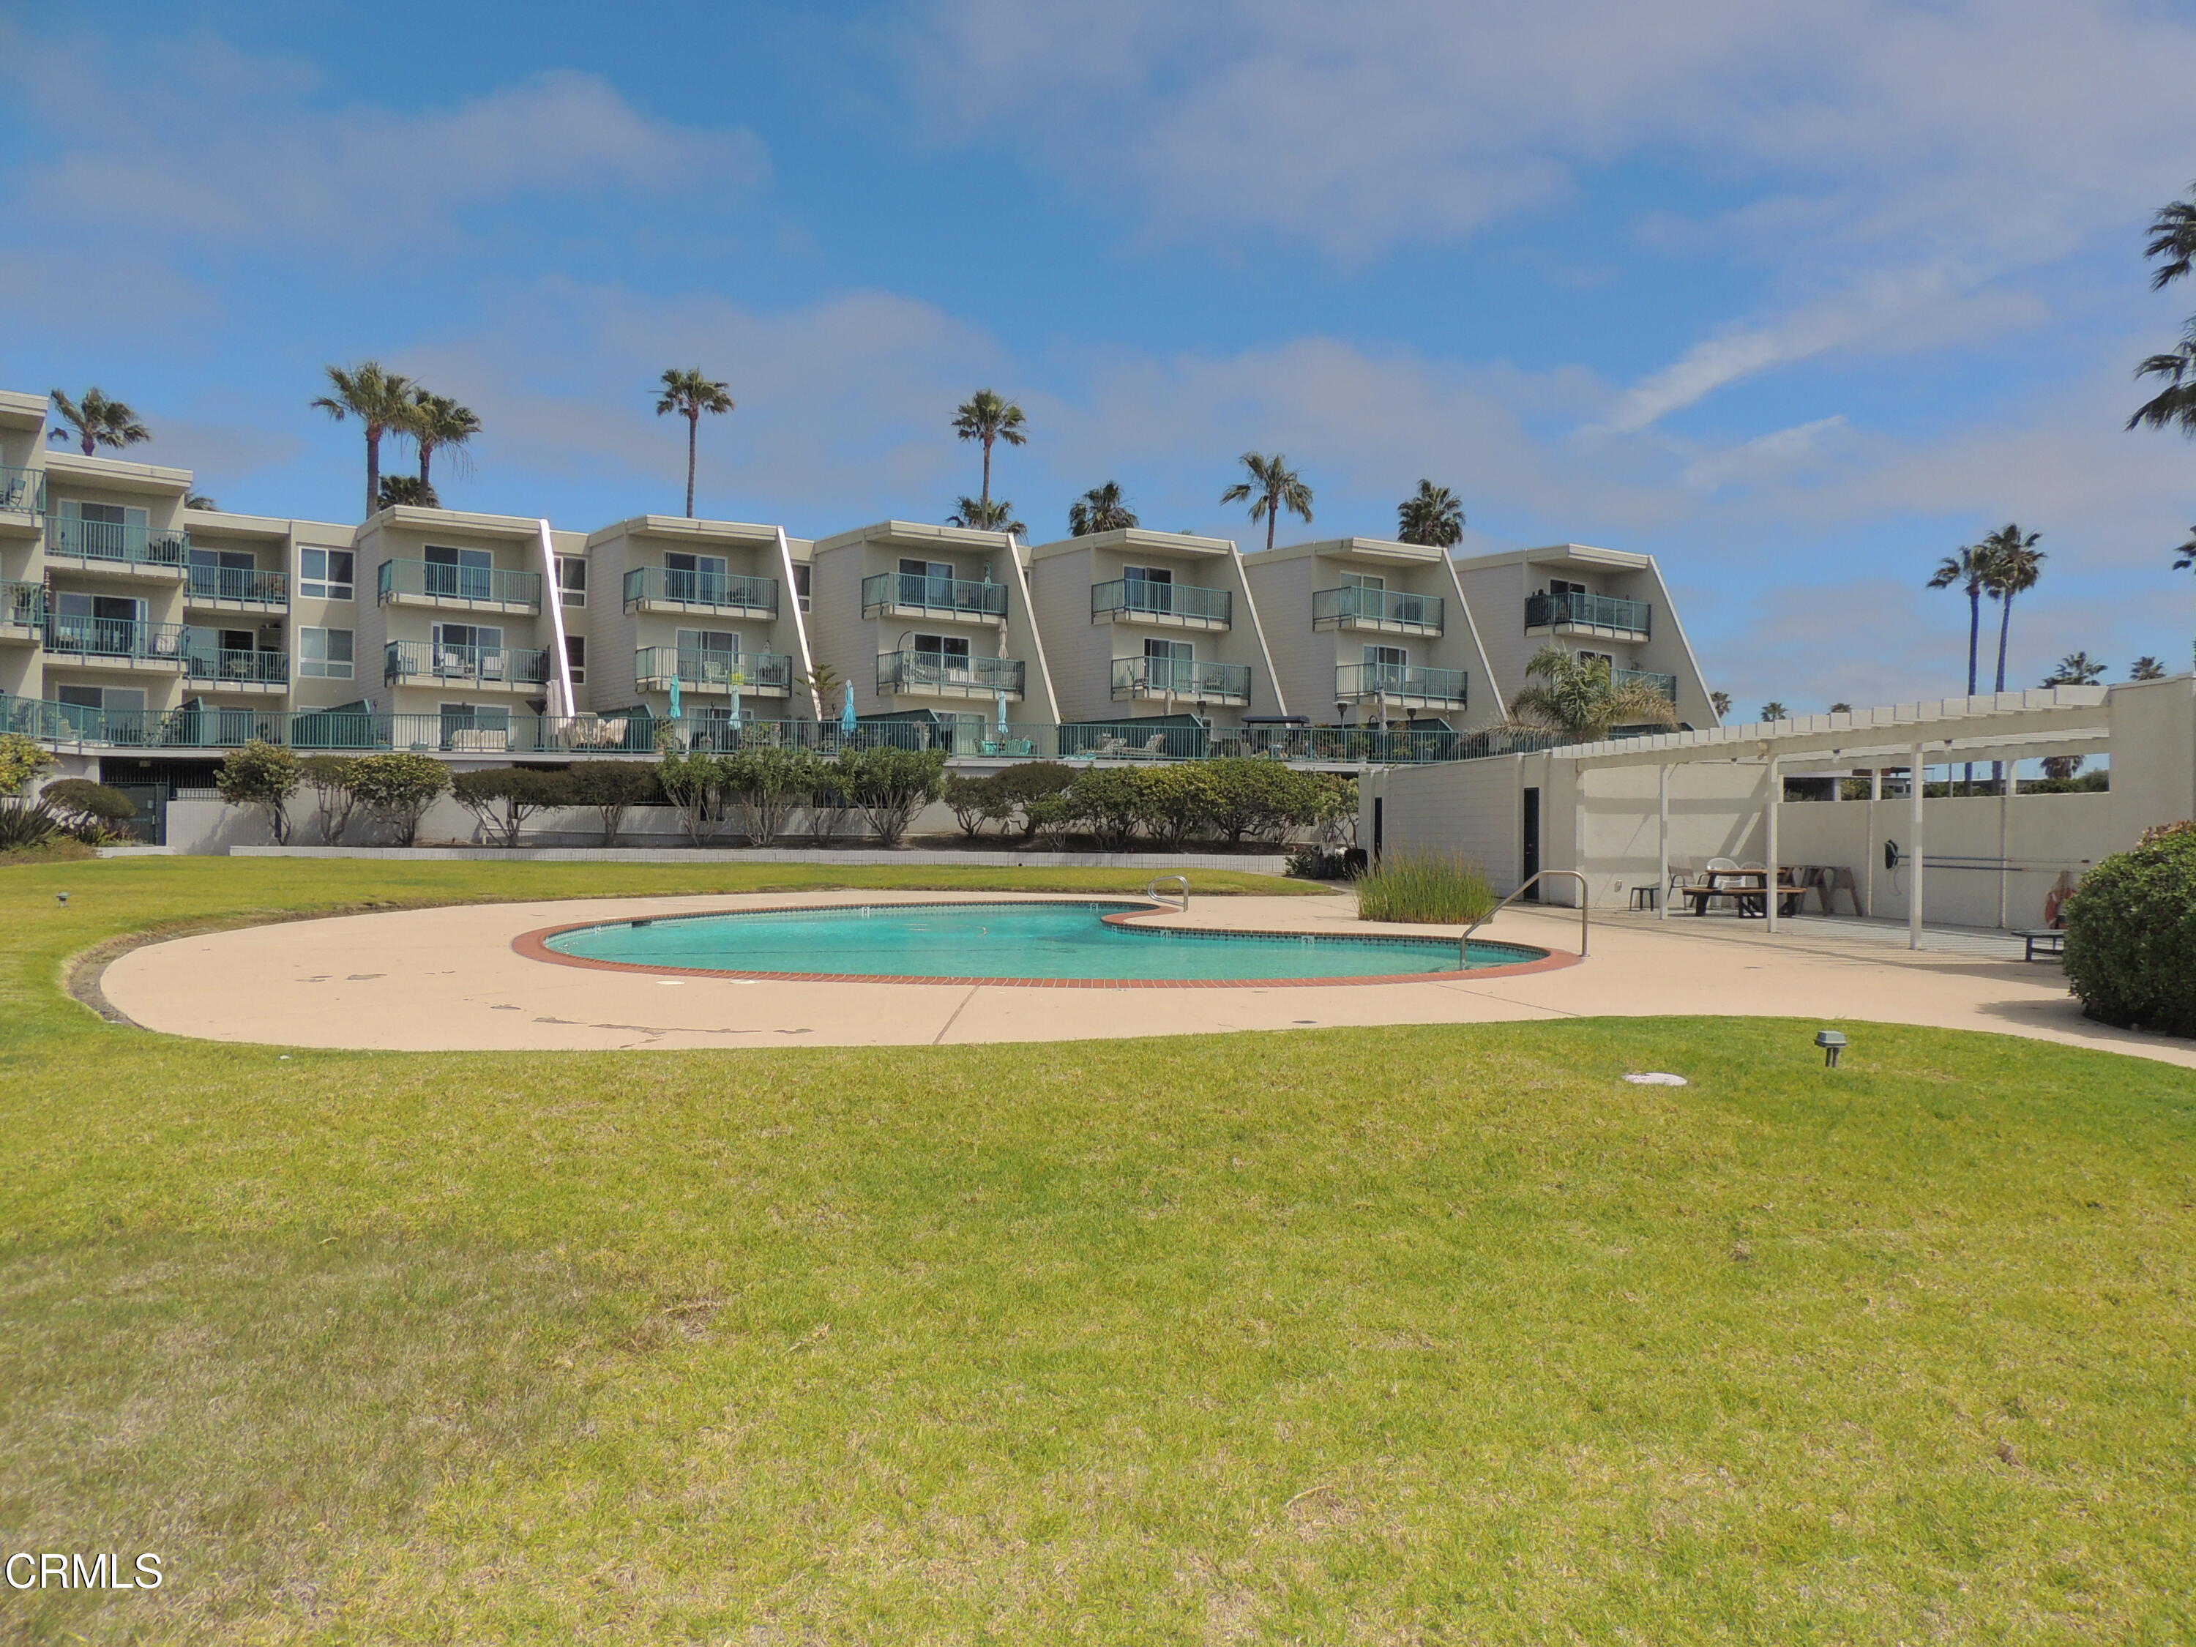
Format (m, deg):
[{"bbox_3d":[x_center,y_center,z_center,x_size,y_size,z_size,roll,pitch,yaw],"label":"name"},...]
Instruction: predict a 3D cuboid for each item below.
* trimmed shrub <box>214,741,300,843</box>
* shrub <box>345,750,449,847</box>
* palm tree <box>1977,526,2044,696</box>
[{"bbox_3d":[-24.178,-0.938,43.836,2.470,3.013,2.346,1,0,-7],"label":"trimmed shrub"},{"bbox_3d":[-20.395,-0.726,44.418,3.003,2.803,2.853,1,0,-7],"label":"shrub"},{"bbox_3d":[45.008,-6.265,74.976,3.211,16.963,3.211,1,0,0],"label":"palm tree"}]

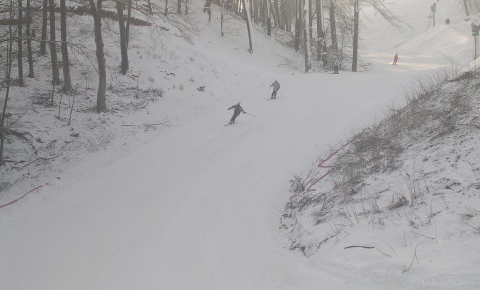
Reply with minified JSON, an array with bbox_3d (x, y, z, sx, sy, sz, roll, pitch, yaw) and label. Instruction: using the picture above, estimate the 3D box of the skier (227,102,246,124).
[{"bbox_3d":[-0.222,-2.343,83.000,1.300,1.600,0.900,1,3,21],"label":"skier"}]

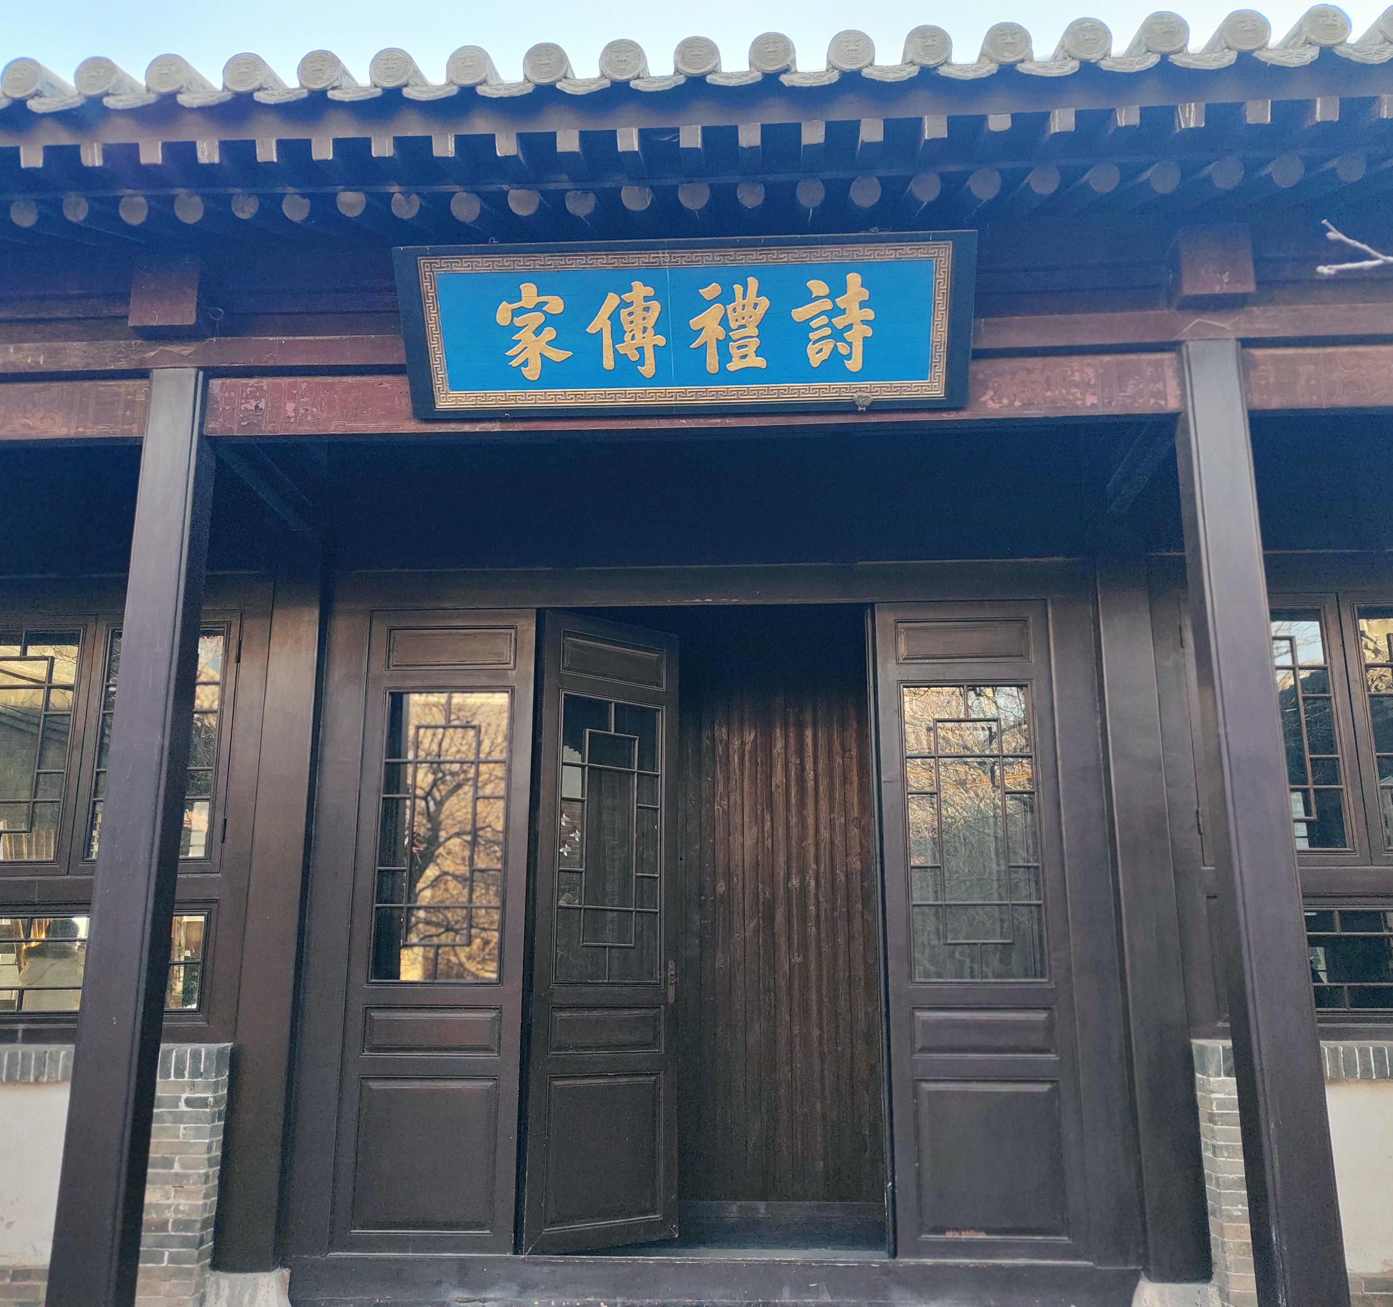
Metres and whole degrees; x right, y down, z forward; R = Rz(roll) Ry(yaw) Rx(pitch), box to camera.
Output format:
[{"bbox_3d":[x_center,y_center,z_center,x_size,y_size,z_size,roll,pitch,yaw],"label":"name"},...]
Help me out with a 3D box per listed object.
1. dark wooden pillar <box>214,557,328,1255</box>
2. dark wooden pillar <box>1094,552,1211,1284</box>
[{"bbox_3d":[-1.755,0.973,5.763,0.230,2.999,0.220,-1,-15,3],"label":"dark wooden pillar"},{"bbox_3d":[1.819,0.947,5.557,0.227,2.948,0.220,-1,-15,3],"label":"dark wooden pillar"}]

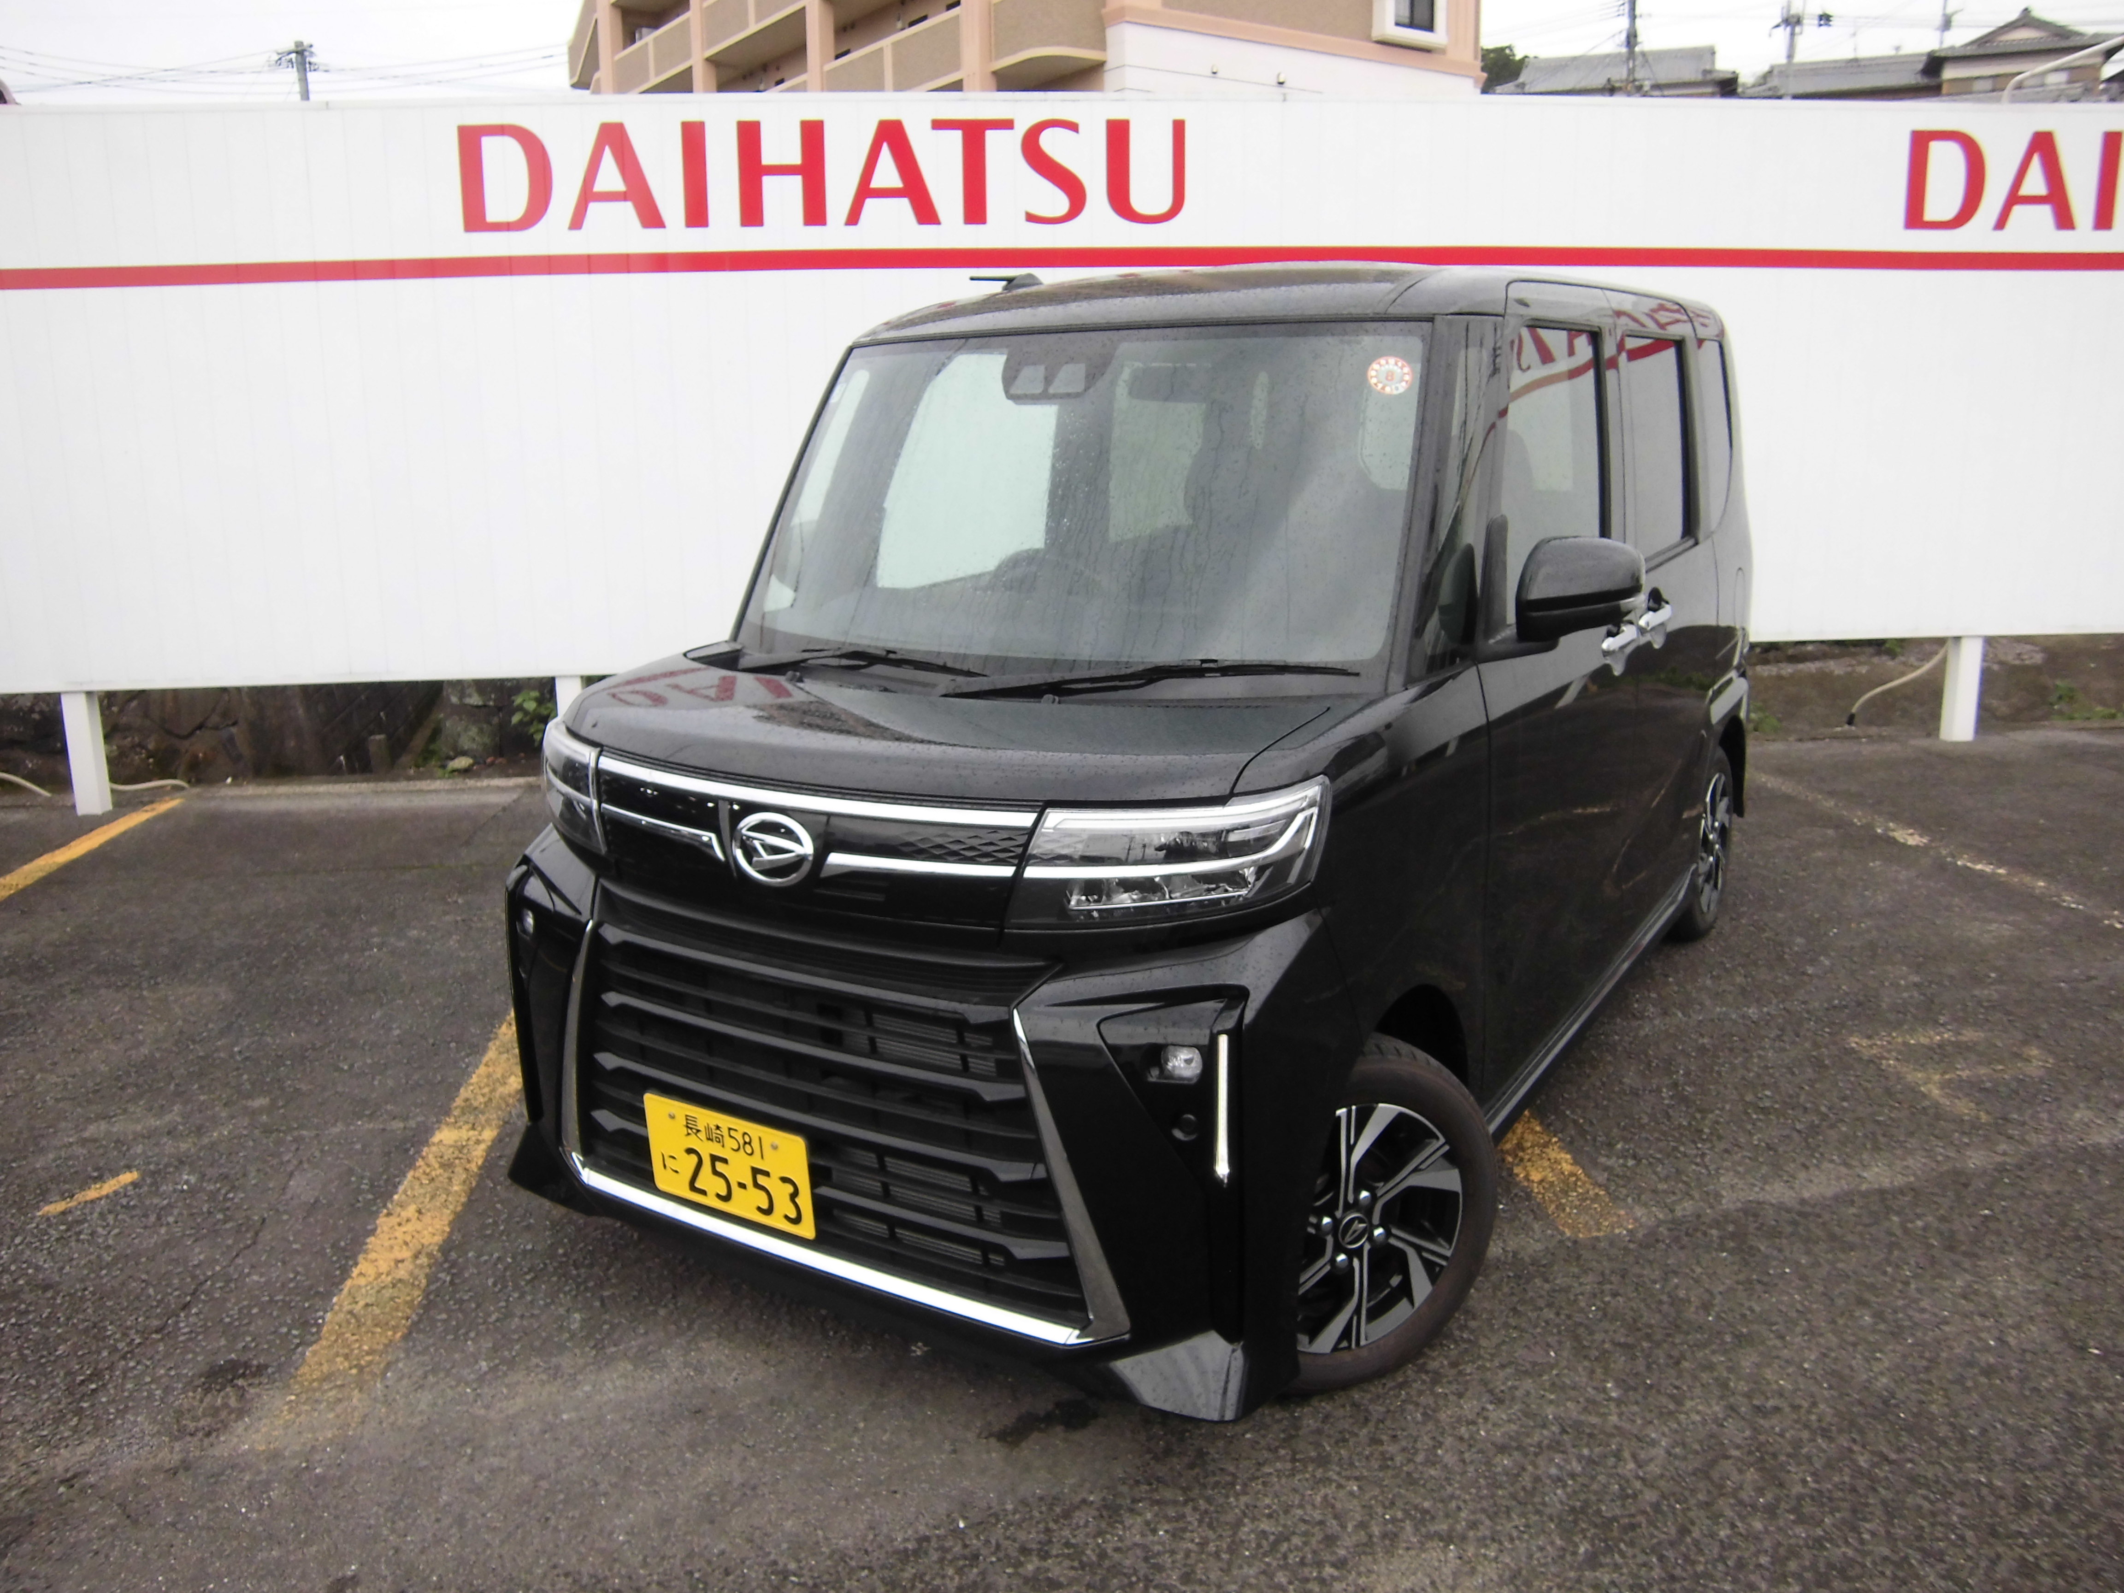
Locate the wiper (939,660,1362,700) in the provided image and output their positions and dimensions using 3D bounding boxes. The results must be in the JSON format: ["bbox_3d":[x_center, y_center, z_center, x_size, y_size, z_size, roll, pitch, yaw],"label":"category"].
[{"bbox_3d":[0.123,-0.178,2.498,0.700,0.075,0.070,4,15,23],"label":"wiper"}]

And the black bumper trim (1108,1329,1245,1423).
[{"bbox_3d":[0.161,0.762,2.132,0.175,0.150,0.125,7,16,31],"label":"black bumper trim"}]

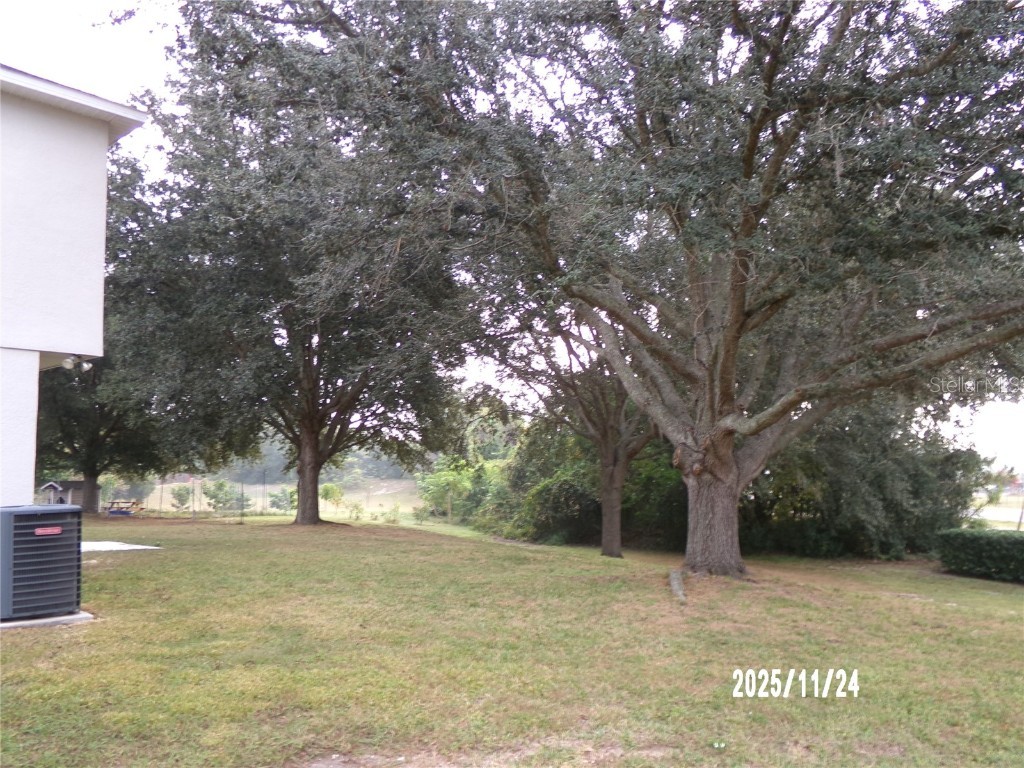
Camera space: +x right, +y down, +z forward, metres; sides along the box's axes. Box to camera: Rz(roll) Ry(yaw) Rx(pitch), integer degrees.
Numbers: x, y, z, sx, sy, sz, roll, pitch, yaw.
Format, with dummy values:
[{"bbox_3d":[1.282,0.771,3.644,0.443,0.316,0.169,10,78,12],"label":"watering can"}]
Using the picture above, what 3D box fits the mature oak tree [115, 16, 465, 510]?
[{"bbox_3d":[-4.950,-2.900,19.700,8.600,12.400,8.300,0,-5,0],"label":"mature oak tree"}]

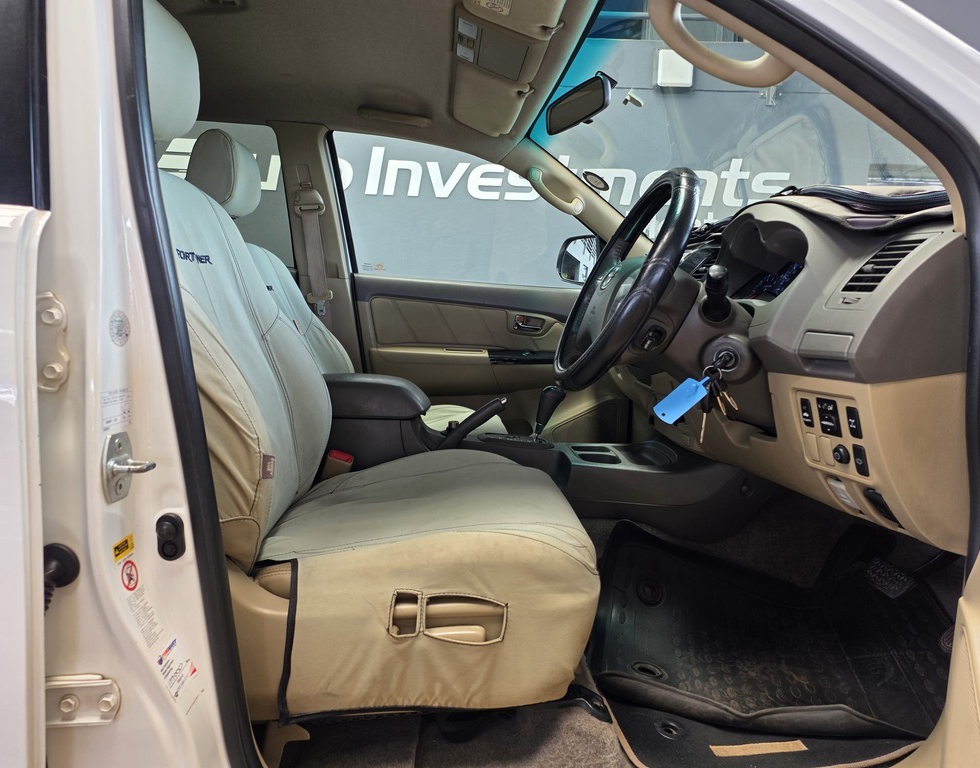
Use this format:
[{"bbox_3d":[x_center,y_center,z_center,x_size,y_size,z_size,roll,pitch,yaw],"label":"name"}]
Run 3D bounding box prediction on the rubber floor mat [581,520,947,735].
[{"bbox_3d":[0.520,0.374,1.098,0.660,0.120,0.490,4,5,13],"label":"rubber floor mat"}]

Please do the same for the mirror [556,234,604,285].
[{"bbox_3d":[0.325,-0.437,2.387,0.130,0.180,0.220,0,6,-24],"label":"mirror"}]

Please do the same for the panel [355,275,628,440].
[{"bbox_3d":[0.022,-0.004,2.136,0.900,0.620,0.120,2,5,-4],"label":"panel"}]

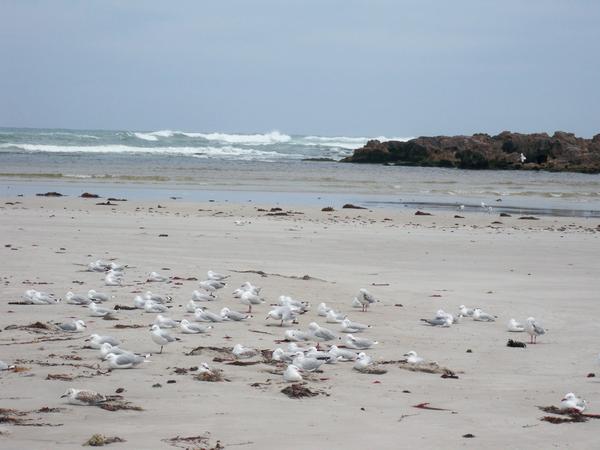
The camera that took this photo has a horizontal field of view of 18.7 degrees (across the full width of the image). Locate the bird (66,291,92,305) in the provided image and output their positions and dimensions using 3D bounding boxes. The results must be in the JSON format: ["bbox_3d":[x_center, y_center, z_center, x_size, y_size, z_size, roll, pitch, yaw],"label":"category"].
[{"bbox_3d":[-2.860,0.950,23.603,0.360,0.169,0.140,0,3,-22],"label":"bird"}]

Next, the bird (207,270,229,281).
[{"bbox_3d":[-1.087,0.663,24.021,0.380,0.135,0.130,0,3,-35],"label":"bird"}]

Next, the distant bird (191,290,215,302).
[{"bbox_3d":[-1.343,0.994,25.393,0.350,0.155,0.140,0,3,-23],"label":"distant bird"}]

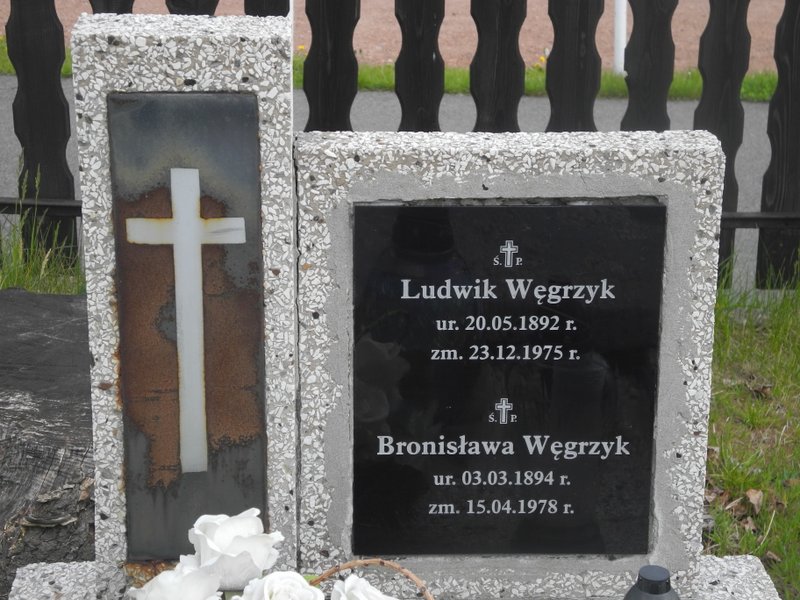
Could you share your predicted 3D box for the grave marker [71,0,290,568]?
[{"bbox_3d":[-0.264,0.018,2.517,0.262,0.747,0.125,0,18,-2],"label":"grave marker"}]

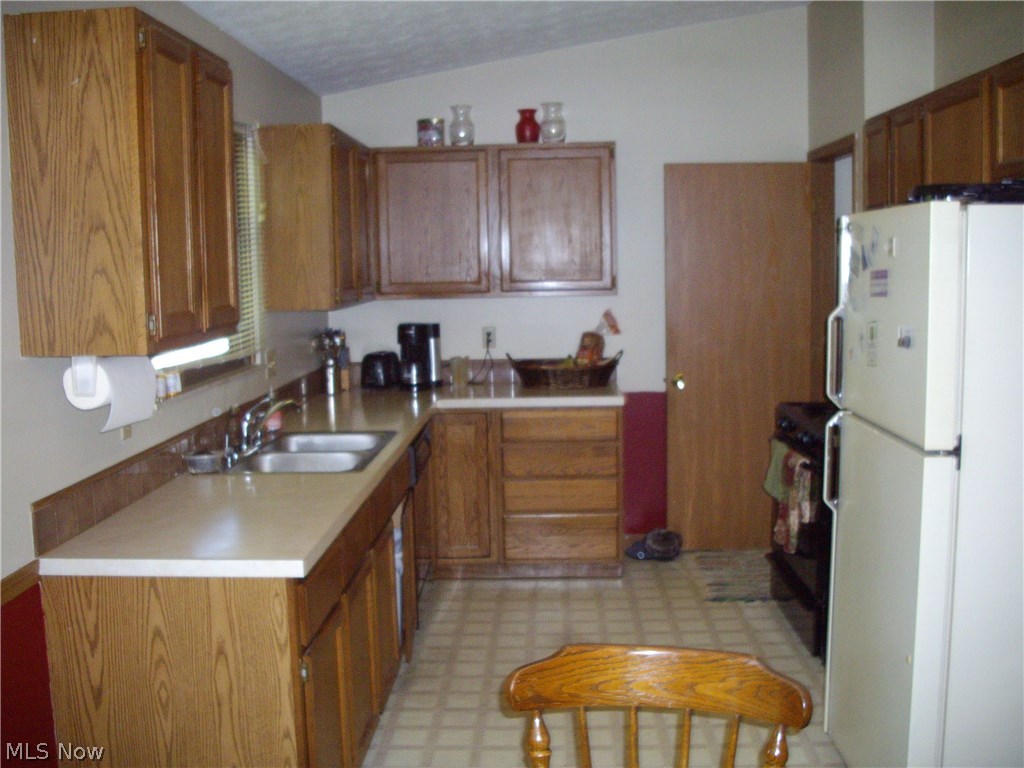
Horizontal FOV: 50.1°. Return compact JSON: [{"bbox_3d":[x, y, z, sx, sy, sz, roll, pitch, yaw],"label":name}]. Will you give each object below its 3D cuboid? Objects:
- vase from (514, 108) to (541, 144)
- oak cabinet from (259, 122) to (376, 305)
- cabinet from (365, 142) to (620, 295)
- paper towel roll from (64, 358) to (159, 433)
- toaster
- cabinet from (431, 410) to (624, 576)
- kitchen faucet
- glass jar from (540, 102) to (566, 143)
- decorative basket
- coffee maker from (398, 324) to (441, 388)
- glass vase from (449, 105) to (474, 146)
[{"bbox_3d":[0.080,-1.300,5.541,0.124,0.175,0.124,0,7,3],"label":"vase"},{"bbox_3d":[-0.856,-0.750,5.068,0.309,0.759,1.115,-1,7,2],"label":"oak cabinet"},{"bbox_3d":[-0.092,-0.830,5.660,1.240,0.759,0.318,-1,7,2],"label":"cabinet"},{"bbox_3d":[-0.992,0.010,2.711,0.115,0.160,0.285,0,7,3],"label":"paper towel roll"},{"bbox_3d":[-0.690,-0.077,5.784,0.192,0.191,0.225,0,7,3],"label":"toaster"},{"bbox_3d":[0.081,0.507,5.664,0.928,0.872,0.610,-1,7,2],"label":"cabinet"},{"bbox_3d":[-0.892,0.159,3.893,0.220,0.190,0.280,0,7,3],"label":"kitchen faucet"},{"bbox_3d":[0.210,-1.316,5.534,0.127,0.207,0.126,0,7,3],"label":"glass jar"},{"bbox_3d":[0.274,-0.070,5.685,0.598,0.187,0.330,-1,7,2],"label":"decorative basket"},{"bbox_3d":[-0.481,-0.149,5.756,0.190,0.347,0.210,1,7,14],"label":"coffee maker"},{"bbox_3d":[-0.254,-1.312,5.589,0.128,0.220,0.128,-1,7,2],"label":"glass vase"}]

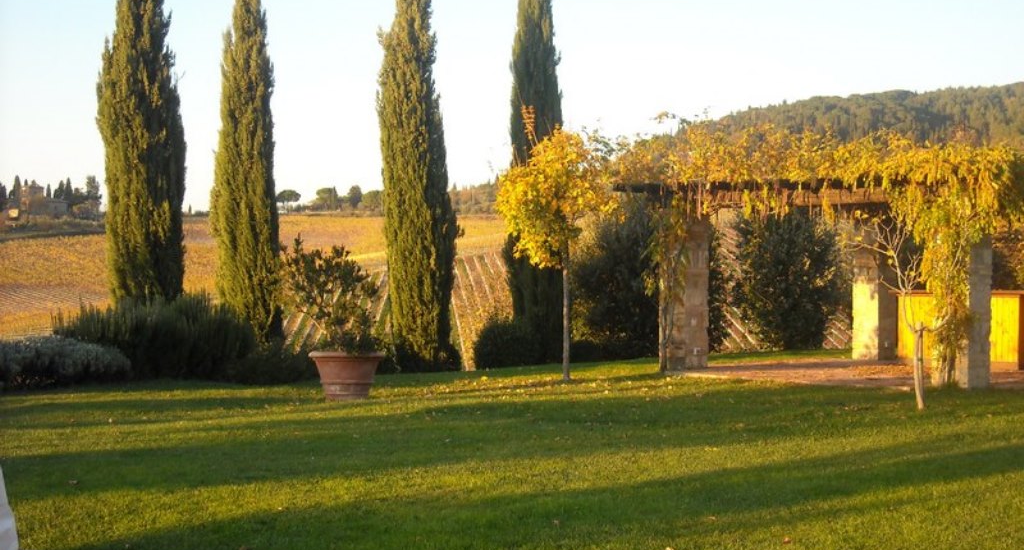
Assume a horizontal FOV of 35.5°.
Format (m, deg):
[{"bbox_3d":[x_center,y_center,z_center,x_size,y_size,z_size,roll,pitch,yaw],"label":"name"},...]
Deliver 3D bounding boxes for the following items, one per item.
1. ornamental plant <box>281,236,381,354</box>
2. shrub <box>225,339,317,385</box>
[{"bbox_3d":[-2.068,0.223,18.300,1.130,1.350,1.050,0,0,0],"label":"ornamental plant"},{"bbox_3d":[-3.203,1.149,21.100,1.220,0.600,1.050,0,0,0],"label":"shrub"}]

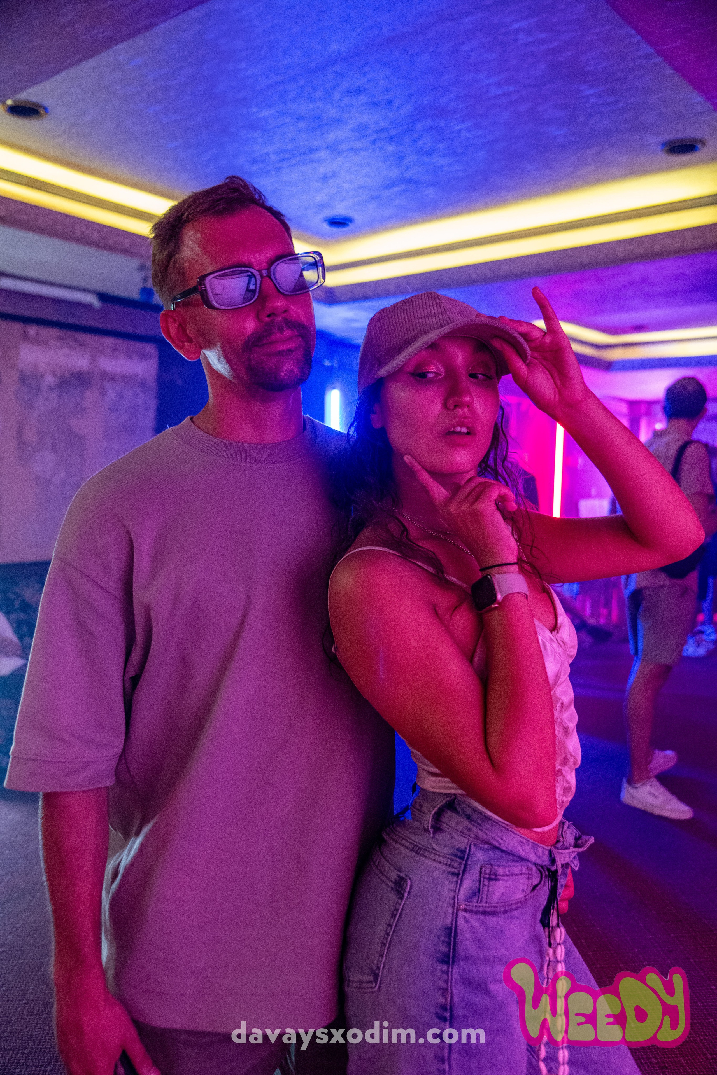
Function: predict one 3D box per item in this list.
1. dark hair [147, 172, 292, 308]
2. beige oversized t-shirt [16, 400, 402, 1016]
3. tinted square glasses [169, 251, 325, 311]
[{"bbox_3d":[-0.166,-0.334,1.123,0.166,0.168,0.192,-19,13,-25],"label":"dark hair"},{"bbox_3d":[-0.135,0.200,1.130,0.580,0.690,0.310,1,4,-23],"label":"beige oversized t-shirt"},{"bbox_3d":[-0.135,-0.290,1.085,0.149,0.050,0.148,-19,13,-25],"label":"tinted square glasses"}]

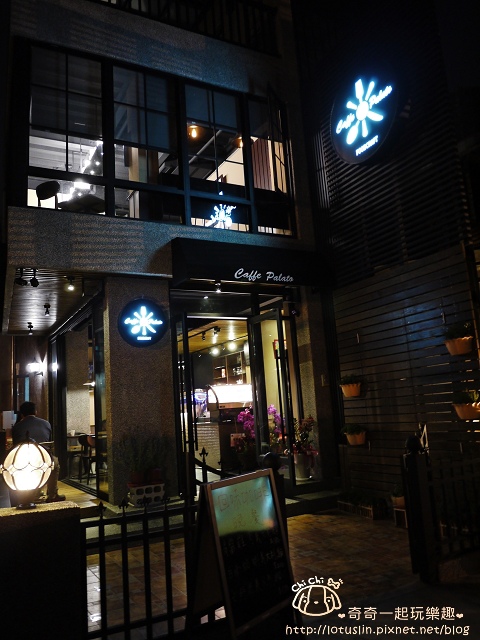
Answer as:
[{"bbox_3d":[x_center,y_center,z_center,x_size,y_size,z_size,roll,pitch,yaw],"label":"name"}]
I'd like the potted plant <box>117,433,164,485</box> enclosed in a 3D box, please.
[{"bbox_3d":[-1.146,1.603,5.992,0.520,0.570,0.400,2,-12,-28],"label":"potted plant"}]

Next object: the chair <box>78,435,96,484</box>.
[{"bbox_3d":[-2.376,2.285,8.570,0.500,0.770,0.470,2,-12,-28],"label":"chair"}]

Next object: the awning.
[{"bbox_3d":[0.220,-0.728,7.115,2.280,0.640,0.500,2,-12,-28],"label":"awning"}]

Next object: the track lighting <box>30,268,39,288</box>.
[{"bbox_3d":[-2.416,-0.489,6.096,0.100,0.230,0.140,2,-12,-28],"label":"track lighting"}]

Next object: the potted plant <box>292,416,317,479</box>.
[{"bbox_3d":[0.890,1.773,7.200,0.370,0.820,0.360,-4,-10,-1],"label":"potted plant"}]

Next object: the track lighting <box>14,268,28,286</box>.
[{"bbox_3d":[-2.545,-0.495,6.029,0.160,0.210,0.100,2,-12,-28],"label":"track lighting"}]

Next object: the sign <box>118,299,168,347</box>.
[{"bbox_3d":[-1.210,0.035,6.490,0.600,0.600,0.120,2,-12,-28],"label":"sign"}]

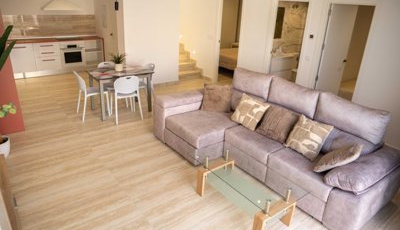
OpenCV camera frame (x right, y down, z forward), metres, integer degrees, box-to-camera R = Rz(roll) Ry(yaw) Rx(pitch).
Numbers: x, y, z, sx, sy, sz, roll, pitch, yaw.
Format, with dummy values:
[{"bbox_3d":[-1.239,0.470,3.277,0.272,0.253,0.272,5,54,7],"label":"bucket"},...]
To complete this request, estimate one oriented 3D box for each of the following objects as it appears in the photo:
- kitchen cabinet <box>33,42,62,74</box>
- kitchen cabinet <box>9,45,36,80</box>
[{"bbox_3d":[-4.056,-1.515,7.070,0.596,0.838,0.568,-14,26,-36],"label":"kitchen cabinet"},{"bbox_3d":[-4.528,-1.385,6.728,0.598,0.867,0.568,-14,26,-36],"label":"kitchen cabinet"}]

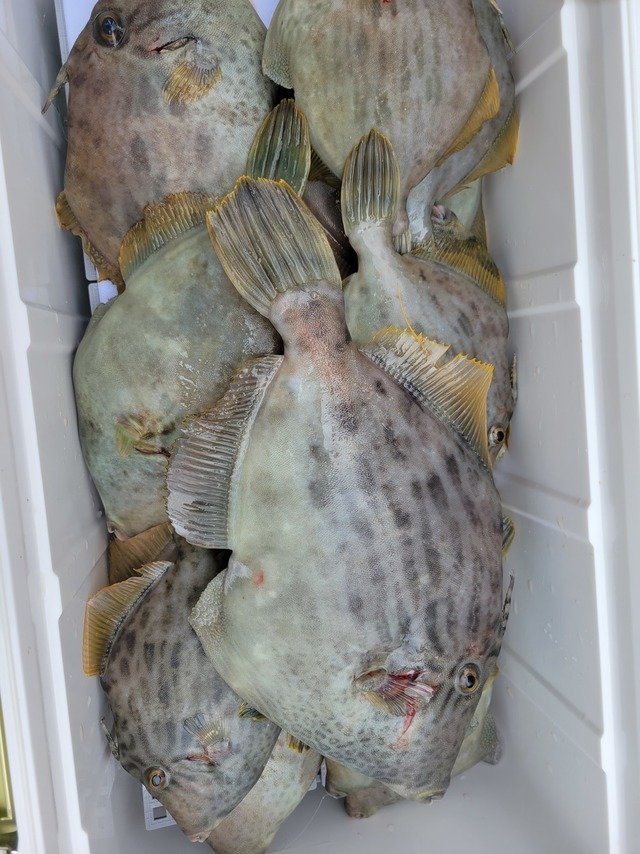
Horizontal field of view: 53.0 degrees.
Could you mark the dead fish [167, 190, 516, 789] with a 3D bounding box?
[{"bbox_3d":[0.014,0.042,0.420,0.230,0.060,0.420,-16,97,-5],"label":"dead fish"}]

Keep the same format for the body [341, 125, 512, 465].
[{"bbox_3d":[0.073,-0.088,0.446,0.125,0.045,0.252,-22,97,-5],"label":"body"}]

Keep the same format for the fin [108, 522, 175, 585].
[{"bbox_3d":[-0.127,0.090,0.455,0.056,0.012,0.034,-24,97,-4],"label":"fin"}]

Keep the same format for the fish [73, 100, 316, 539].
[{"bbox_3d":[-0.076,-0.071,0.437,0.165,0.052,0.320,21,92,-8],"label":"fish"}]

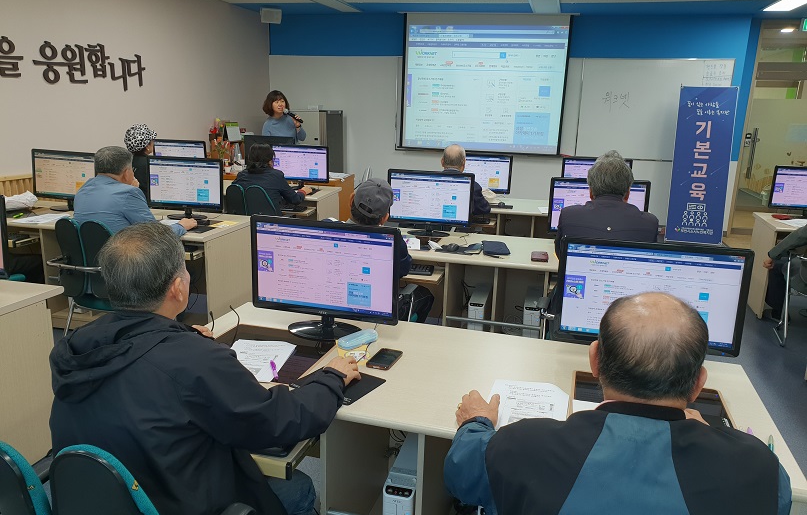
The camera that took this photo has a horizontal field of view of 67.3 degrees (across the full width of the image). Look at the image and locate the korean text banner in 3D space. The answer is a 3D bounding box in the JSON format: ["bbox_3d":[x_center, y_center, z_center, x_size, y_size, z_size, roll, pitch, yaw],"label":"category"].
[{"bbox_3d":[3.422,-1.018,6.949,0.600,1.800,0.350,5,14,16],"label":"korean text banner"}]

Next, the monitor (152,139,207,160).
[{"bbox_3d":[-2.189,-0.957,6.065,0.575,0.420,0.220,5,15,13],"label":"monitor"}]

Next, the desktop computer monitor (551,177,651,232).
[{"bbox_3d":[1.204,-0.266,3.773,0.575,0.432,0.220,5,15,11],"label":"desktop computer monitor"}]

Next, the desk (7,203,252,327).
[{"bbox_3d":[-2.036,0.064,4.254,1.800,0.705,0.760,4,14,11],"label":"desk"}]

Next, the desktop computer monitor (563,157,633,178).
[{"bbox_3d":[1.682,-0.645,5.327,0.575,0.430,0.220,5,15,12],"label":"desktop computer monitor"}]

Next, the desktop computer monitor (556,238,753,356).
[{"bbox_3d":[0.763,0.154,1.890,0.560,0.400,0.200,7,15,20],"label":"desktop computer monitor"}]

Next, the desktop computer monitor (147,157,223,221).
[{"bbox_3d":[-1.495,-0.460,4.130,0.560,0.400,0.200,6,15,18],"label":"desktop computer monitor"}]

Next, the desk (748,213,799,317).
[{"bbox_3d":[3.689,0.127,4.621,1.800,0.705,0.760,5,14,16],"label":"desk"}]

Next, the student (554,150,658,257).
[{"bbox_3d":[0.861,0.207,2.703,0.520,1.320,0.750,5,14,16],"label":"student"}]

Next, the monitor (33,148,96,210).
[{"bbox_3d":[-2.541,-0.585,4.557,0.575,0.420,0.220,6,15,15],"label":"monitor"}]

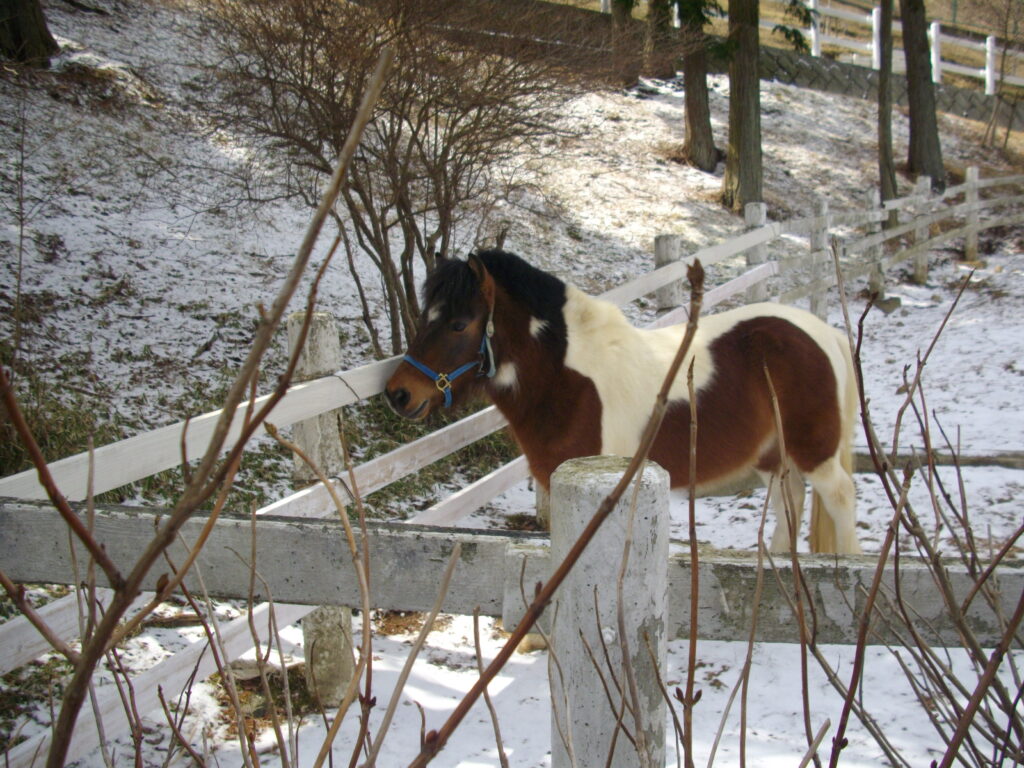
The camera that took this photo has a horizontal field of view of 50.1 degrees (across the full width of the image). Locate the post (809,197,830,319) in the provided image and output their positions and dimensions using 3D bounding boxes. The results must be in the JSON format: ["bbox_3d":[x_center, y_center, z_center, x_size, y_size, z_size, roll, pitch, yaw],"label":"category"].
[{"bbox_3d":[2.756,-1.060,9.840,0.152,1.200,0.152,4,10,31],"label":"post"}]

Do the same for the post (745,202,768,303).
[{"bbox_3d":[1.832,-0.746,8.234,0.152,1.200,0.152,3,10,29],"label":"post"}]

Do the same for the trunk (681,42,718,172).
[{"bbox_3d":[2.056,-3.032,12.000,0.360,1.500,0.360,-2,8,0],"label":"trunk"}]

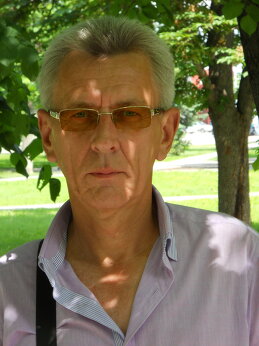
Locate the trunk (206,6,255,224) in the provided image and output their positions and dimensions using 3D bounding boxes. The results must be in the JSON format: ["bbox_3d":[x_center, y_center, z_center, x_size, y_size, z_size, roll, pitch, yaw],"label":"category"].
[{"bbox_3d":[0.905,-0.200,12.000,0.430,2.600,0.360,0,2,3],"label":"trunk"}]

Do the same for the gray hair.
[{"bbox_3d":[-0.032,-0.143,1.850,0.185,0.150,0.195,0,2,4],"label":"gray hair"}]

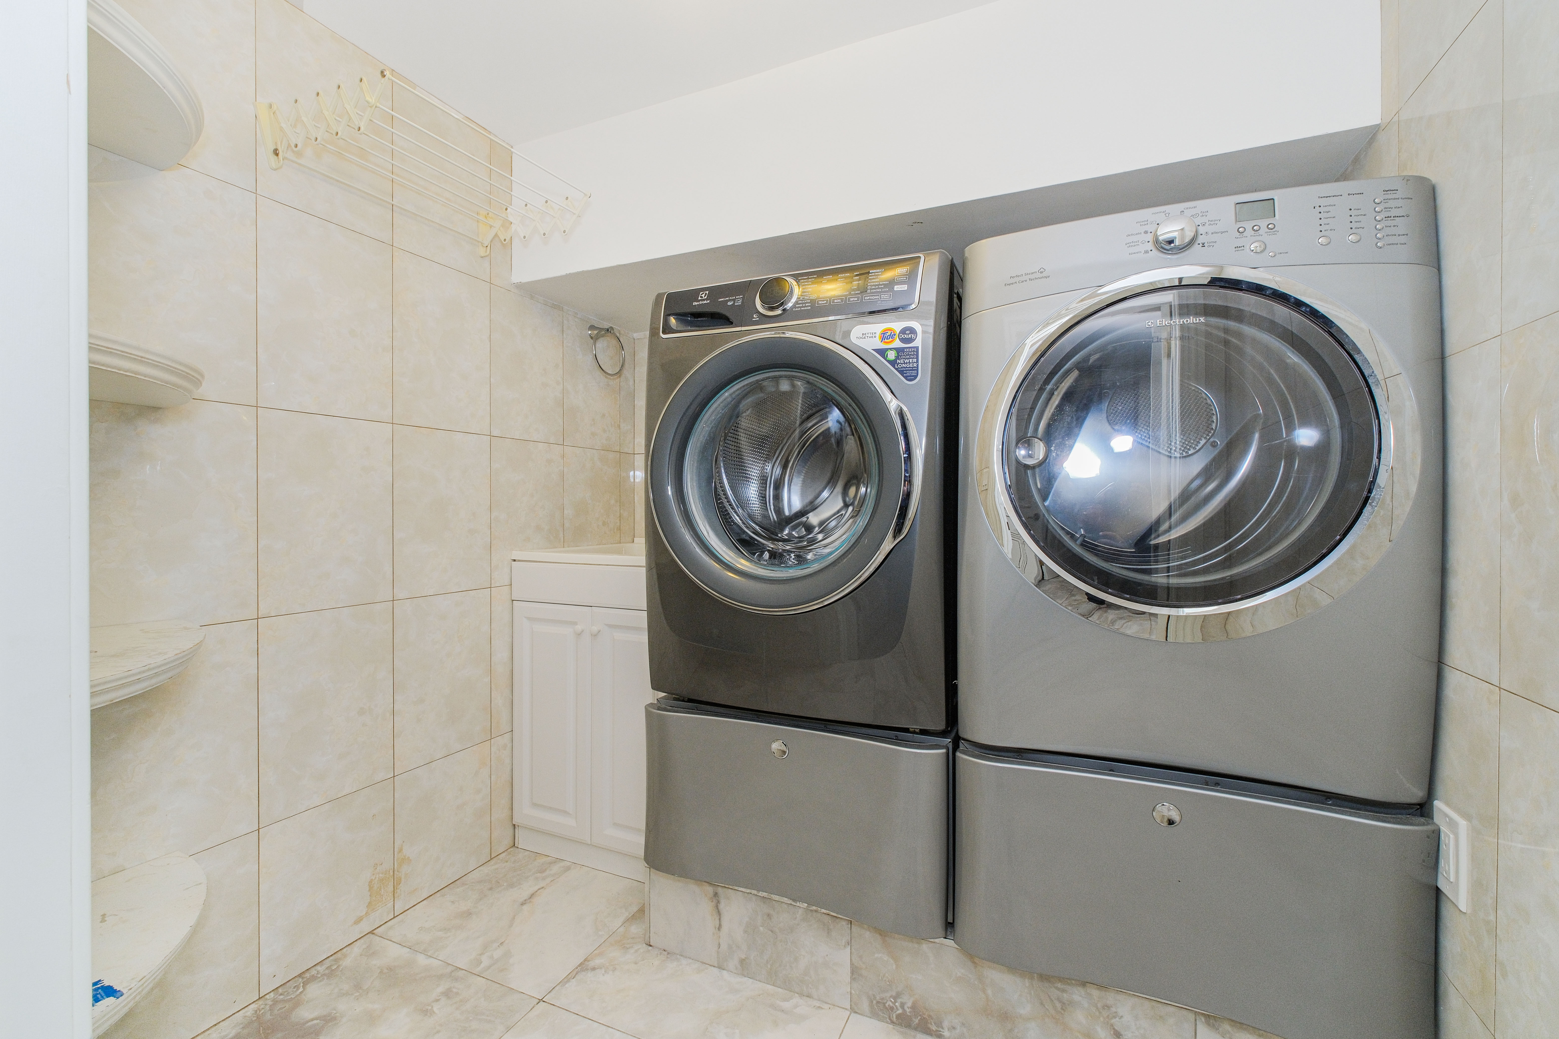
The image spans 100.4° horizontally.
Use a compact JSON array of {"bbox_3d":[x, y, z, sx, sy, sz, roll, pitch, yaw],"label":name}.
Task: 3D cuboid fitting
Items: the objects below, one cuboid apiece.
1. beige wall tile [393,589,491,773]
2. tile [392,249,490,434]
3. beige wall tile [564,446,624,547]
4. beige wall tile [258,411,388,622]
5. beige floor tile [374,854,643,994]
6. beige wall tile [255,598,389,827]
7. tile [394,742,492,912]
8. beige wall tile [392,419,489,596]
[{"bbox_3d":[-0.941,0.438,1.826,0.012,0.457,0.306,1,1,25],"label":"beige wall tile"},{"bbox_3d":[-0.911,-0.465,1.766,0.010,0.445,0.298,0,0,24],"label":"tile"},{"bbox_3d":[-0.683,-0.026,2.376,0.012,0.457,0.306,1,1,25],"label":"beige wall tile"},{"bbox_3d":[-1.034,-0.016,1.496,0.010,0.445,0.298,0,0,24],"label":"beige wall tile"},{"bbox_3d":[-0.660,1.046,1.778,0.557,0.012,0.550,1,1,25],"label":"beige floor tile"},{"bbox_3d":[-1.035,0.428,1.498,0.010,0.445,0.298,0,0,24],"label":"beige wall tile"},{"bbox_3d":[-0.913,0.826,1.774,0.010,0.356,0.298,0,0,24],"label":"tile"},{"bbox_3d":[-0.938,-0.019,1.819,0.012,0.457,0.306,1,1,25],"label":"beige wall tile"}]

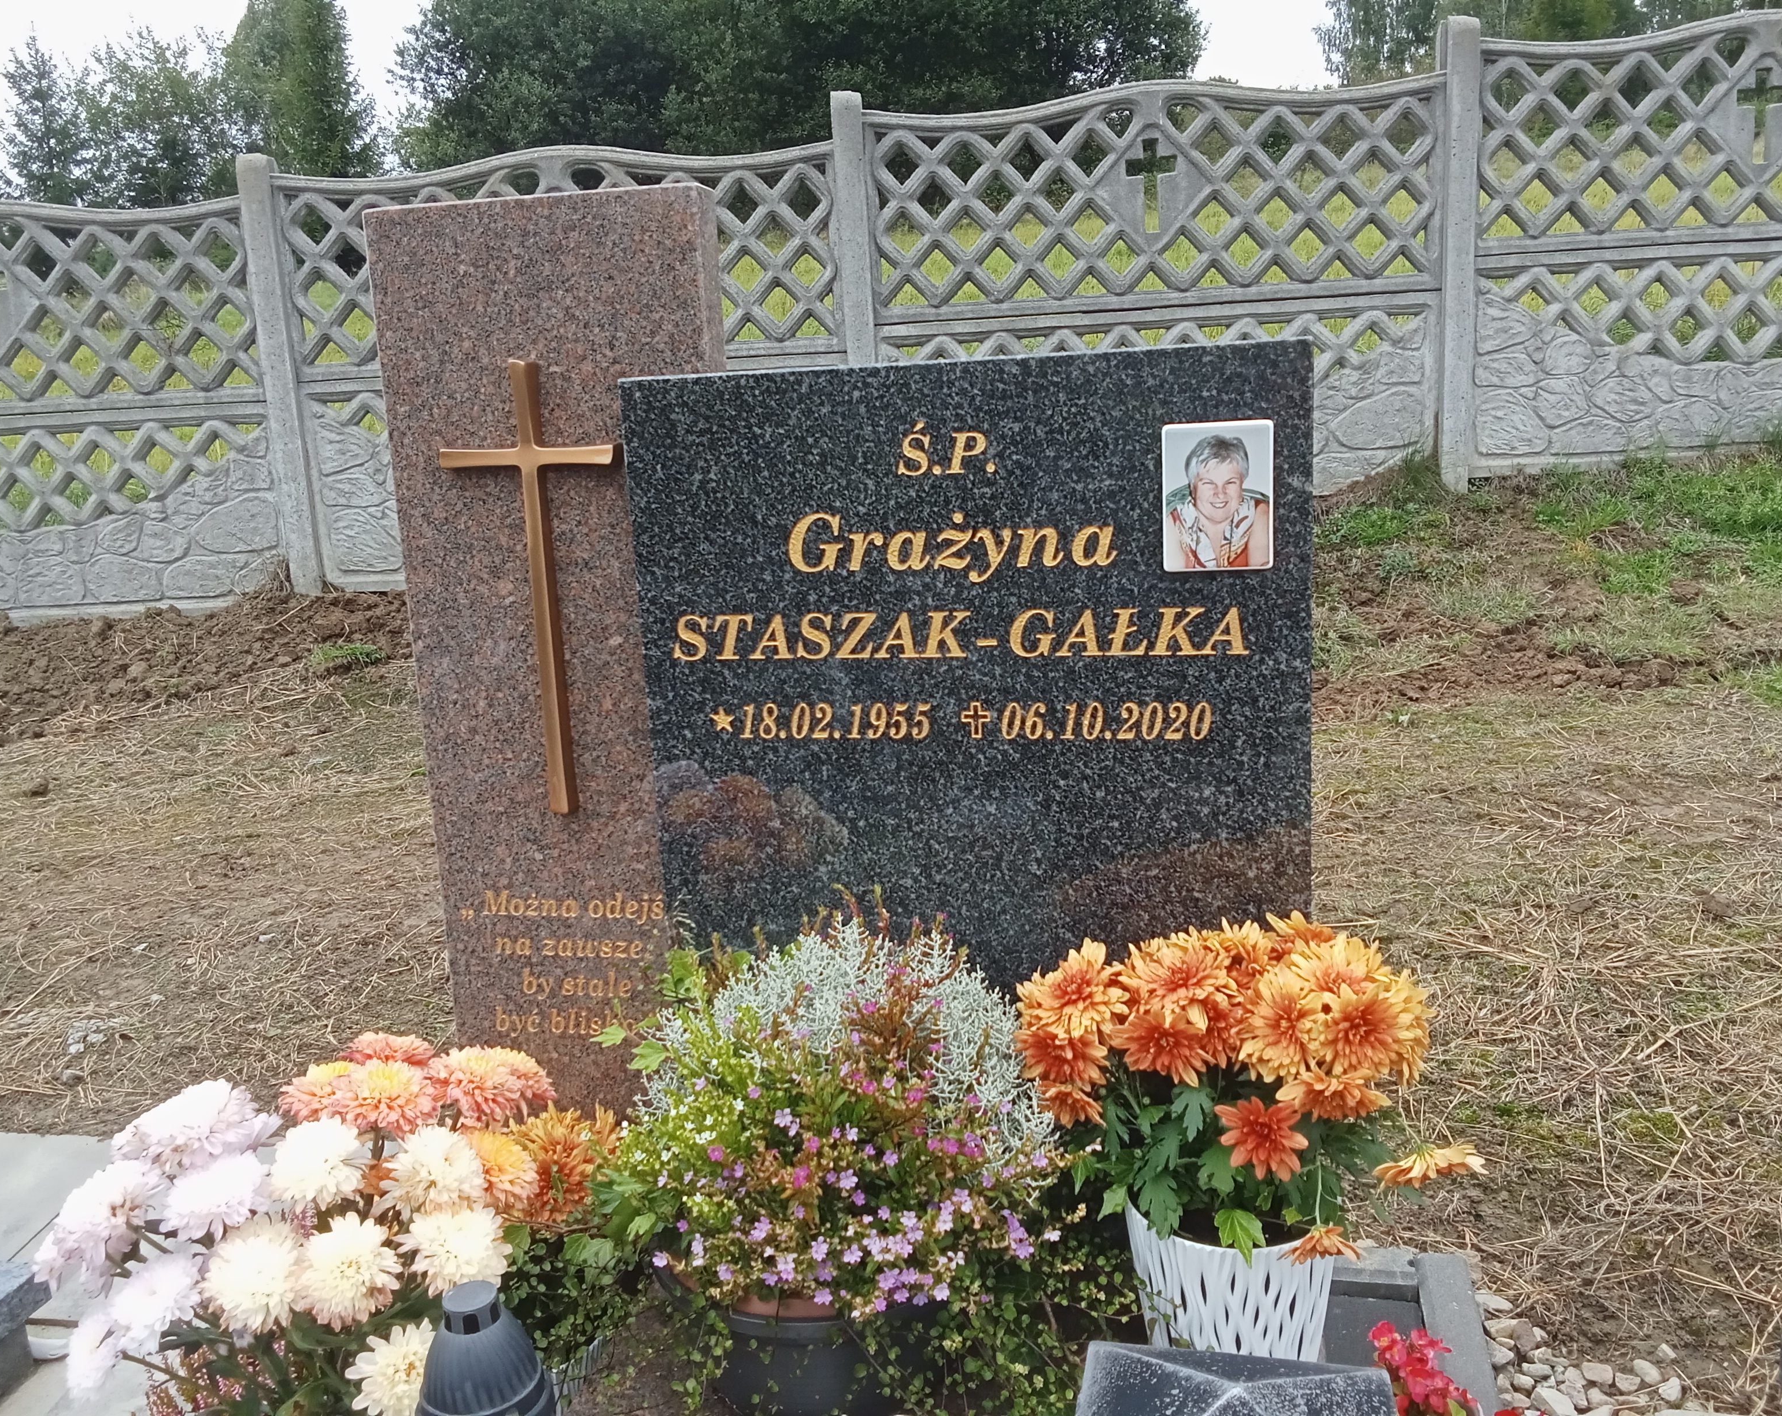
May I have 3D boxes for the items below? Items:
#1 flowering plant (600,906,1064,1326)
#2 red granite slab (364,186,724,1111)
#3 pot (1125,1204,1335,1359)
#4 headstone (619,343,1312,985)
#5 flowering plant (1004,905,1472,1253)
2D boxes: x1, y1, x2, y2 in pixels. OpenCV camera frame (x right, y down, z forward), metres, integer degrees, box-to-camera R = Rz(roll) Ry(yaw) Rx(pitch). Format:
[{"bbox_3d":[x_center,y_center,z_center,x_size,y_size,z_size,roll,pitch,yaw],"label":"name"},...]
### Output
[{"bbox_3d":[-0.054,0.341,1.372,0.415,0.310,0.370,0,12,14],"label":"flowering plant"},{"bbox_3d":[-0.383,-0.003,1.841,0.417,1.209,0.068,0,12,14],"label":"red granite slab"},{"bbox_3d":[0.341,0.573,1.470,0.210,0.195,0.205,0,12,14],"label":"pot"},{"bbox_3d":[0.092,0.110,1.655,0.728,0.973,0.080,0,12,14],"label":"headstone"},{"bbox_3d":[0.331,0.351,1.421,0.420,0.300,0.340,0,12,14],"label":"flowering plant"}]

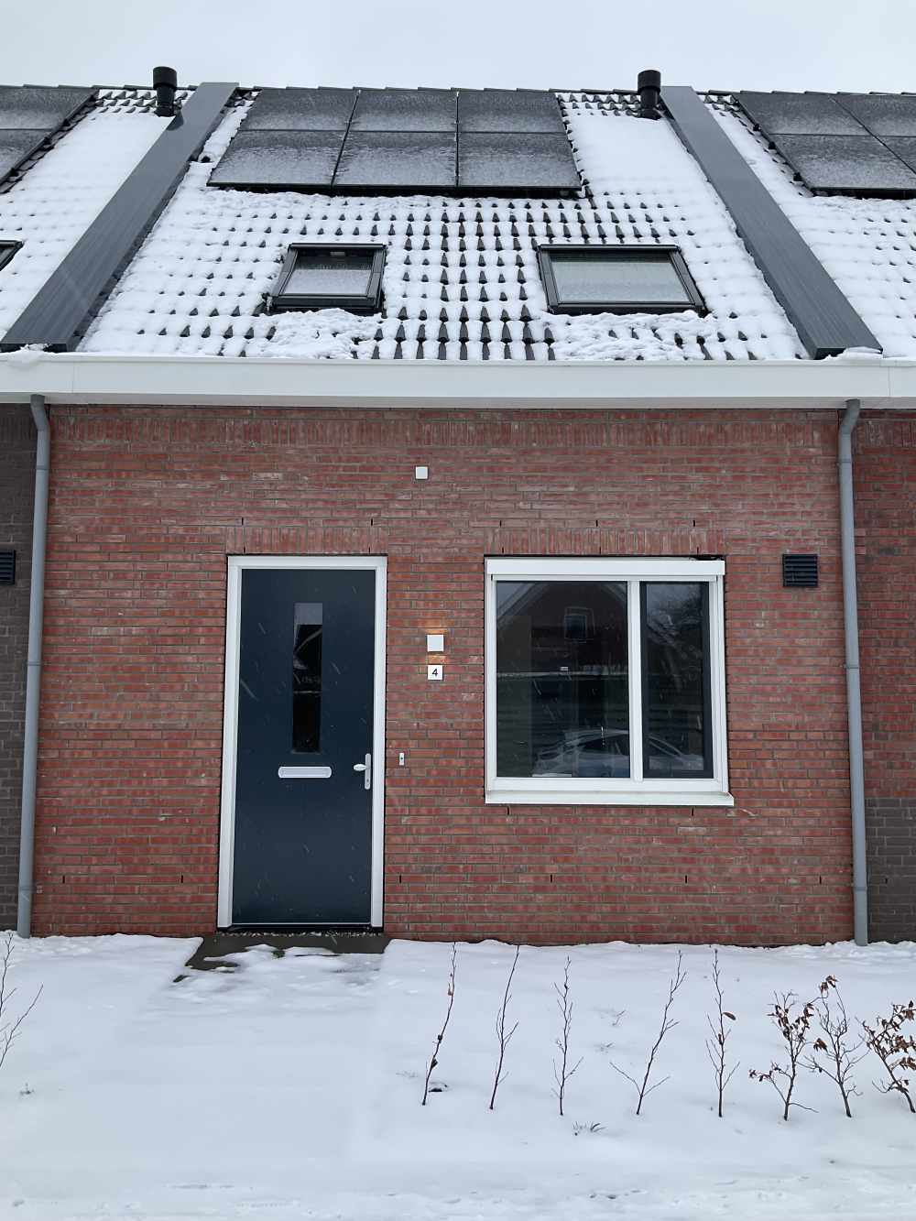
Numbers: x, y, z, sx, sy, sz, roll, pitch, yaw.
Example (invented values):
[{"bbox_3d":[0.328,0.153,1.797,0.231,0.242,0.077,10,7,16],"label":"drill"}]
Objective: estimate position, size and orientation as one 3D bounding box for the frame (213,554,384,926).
[{"bbox_3d":[-1.017,0.857,6.827,1.072,2.437,0.120,0,-6,0],"label":"frame"}]

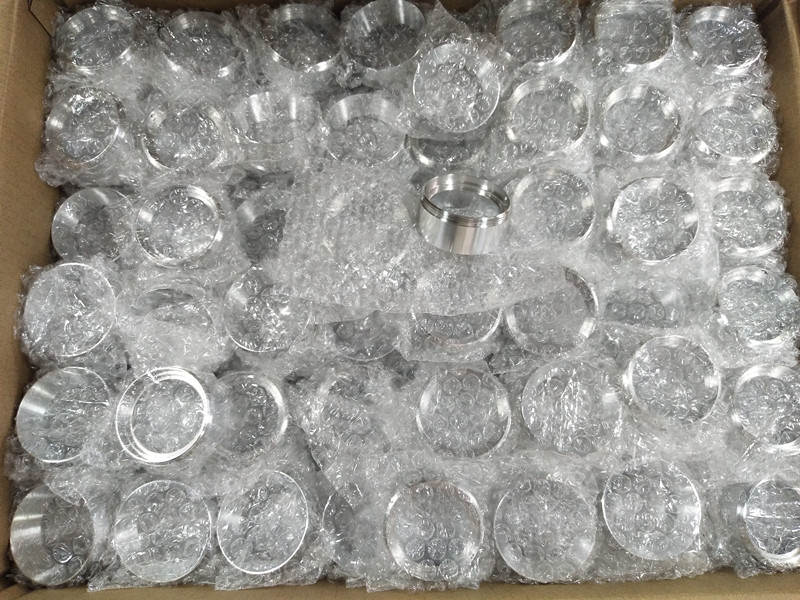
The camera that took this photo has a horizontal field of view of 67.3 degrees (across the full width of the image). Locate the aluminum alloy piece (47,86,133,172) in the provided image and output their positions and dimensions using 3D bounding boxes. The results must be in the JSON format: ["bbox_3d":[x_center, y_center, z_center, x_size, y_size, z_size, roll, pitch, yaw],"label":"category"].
[{"bbox_3d":[-0.222,-0.119,0.437,0.057,0.026,0.057,0,77,-1],"label":"aluminum alloy piece"}]

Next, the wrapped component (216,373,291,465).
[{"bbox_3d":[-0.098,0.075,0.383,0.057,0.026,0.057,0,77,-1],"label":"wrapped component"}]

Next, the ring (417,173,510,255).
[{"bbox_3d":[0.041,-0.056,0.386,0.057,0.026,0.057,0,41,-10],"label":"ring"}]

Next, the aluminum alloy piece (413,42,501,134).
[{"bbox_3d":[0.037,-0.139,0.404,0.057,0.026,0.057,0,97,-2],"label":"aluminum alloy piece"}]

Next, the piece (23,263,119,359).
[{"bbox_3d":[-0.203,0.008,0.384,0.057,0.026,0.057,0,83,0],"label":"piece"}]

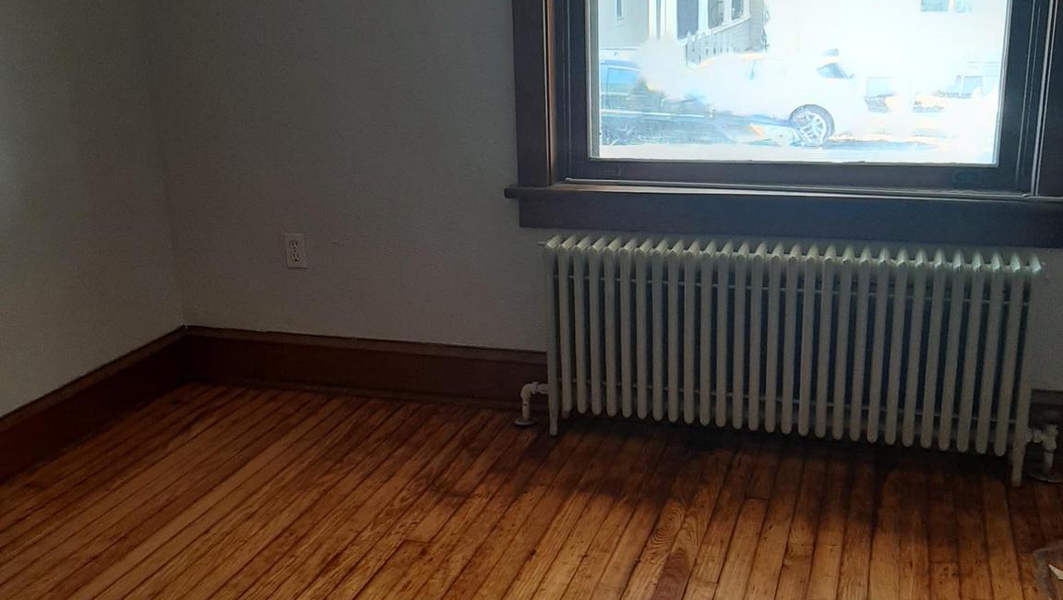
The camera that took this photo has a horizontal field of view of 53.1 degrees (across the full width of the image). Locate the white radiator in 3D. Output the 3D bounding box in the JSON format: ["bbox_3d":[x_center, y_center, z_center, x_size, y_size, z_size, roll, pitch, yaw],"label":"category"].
[{"bbox_3d":[0.671,0.145,2.926,1.275,0.566,0.155,4,17,18],"label":"white radiator"}]

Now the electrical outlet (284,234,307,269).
[{"bbox_3d":[-0.753,-0.157,3.412,0.070,0.114,0.008,4,17,17],"label":"electrical outlet"}]

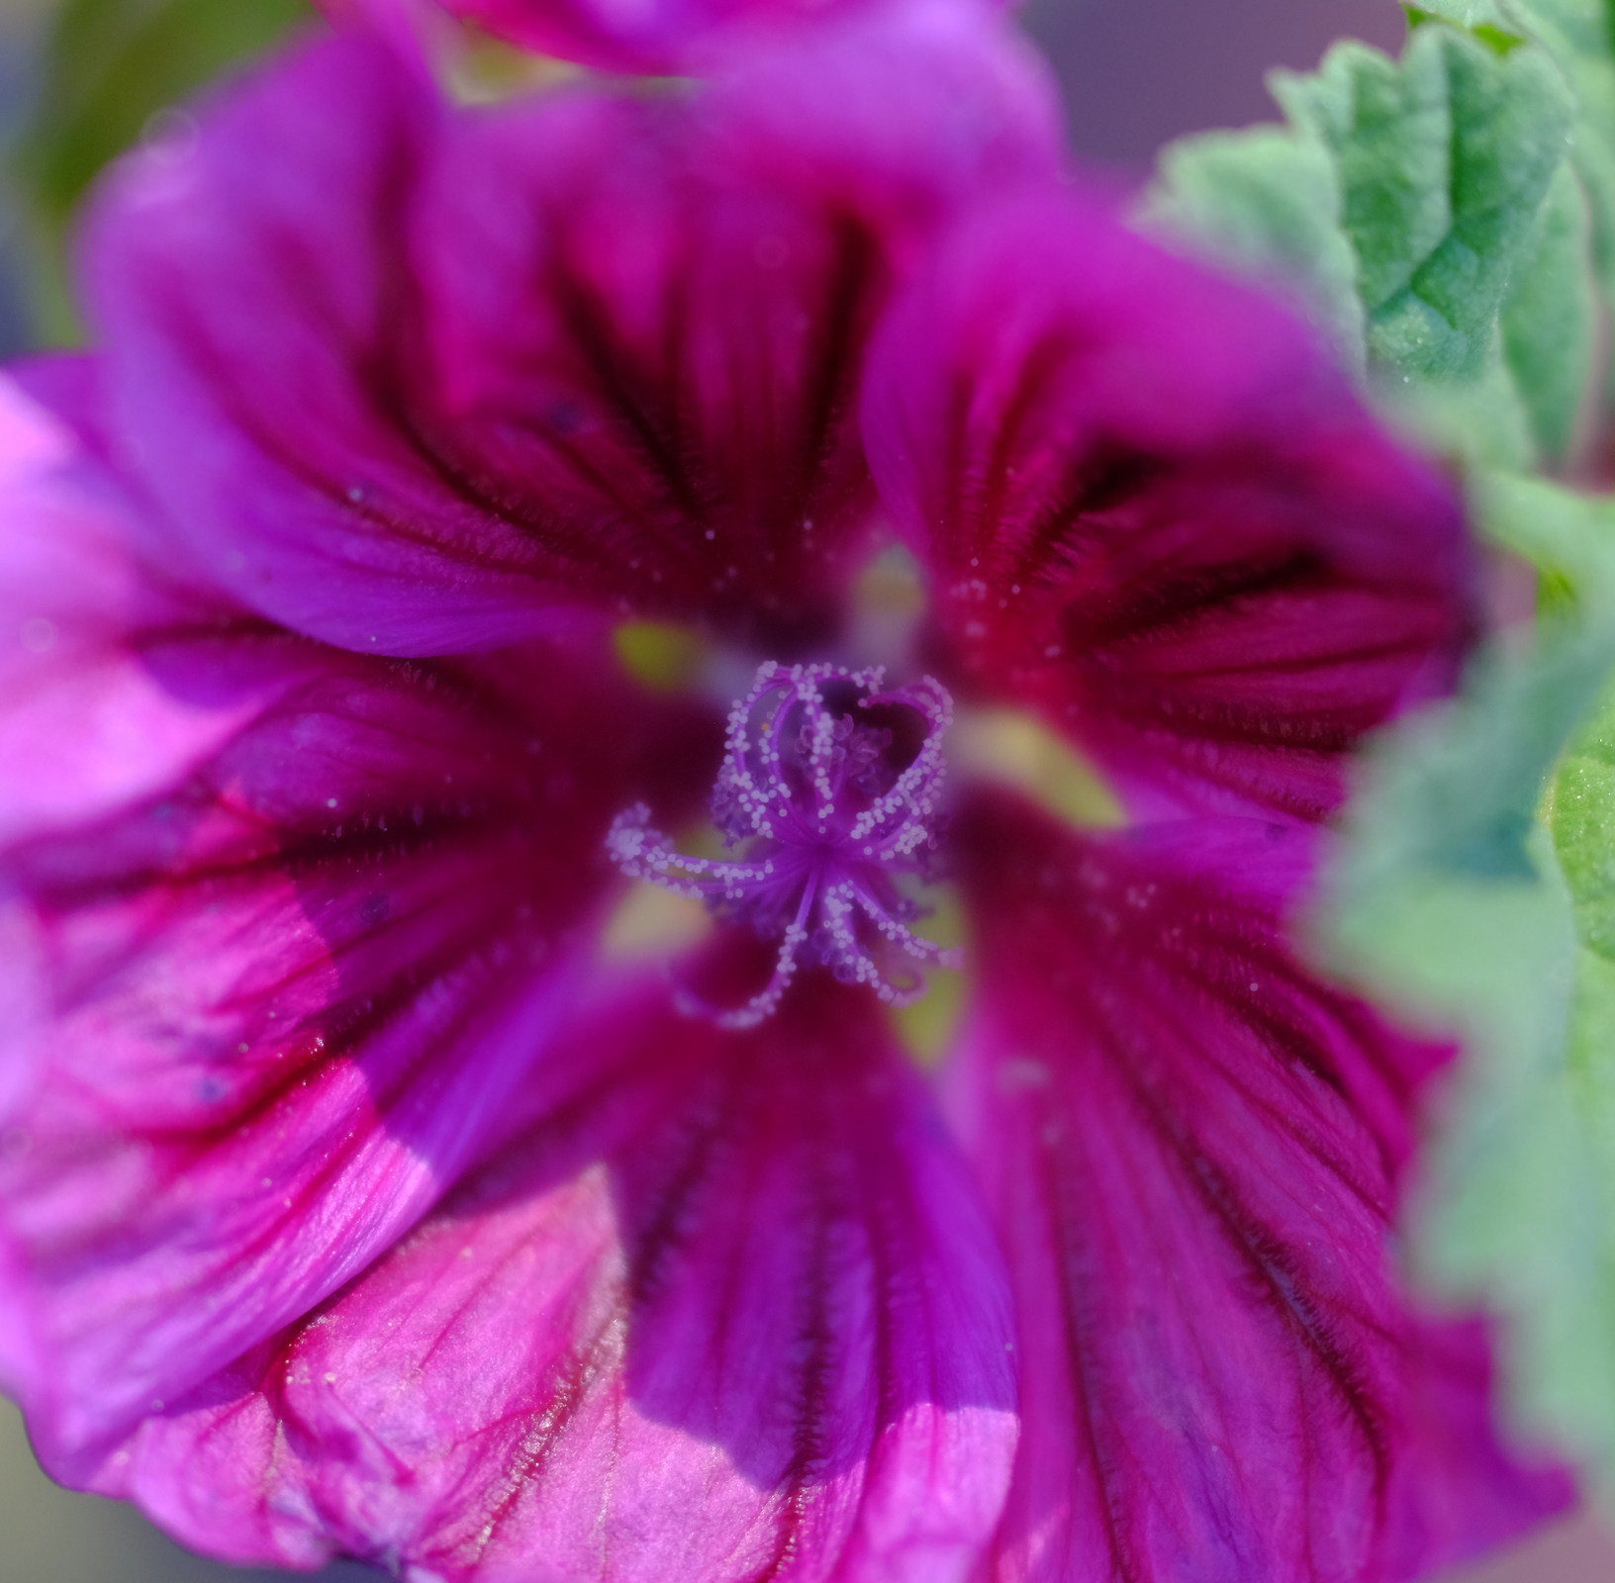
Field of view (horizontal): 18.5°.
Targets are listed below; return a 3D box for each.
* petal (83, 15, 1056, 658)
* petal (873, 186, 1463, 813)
[{"bbox_3d":[-0.008,-0.015,0.166,0.031,0.021,0.010,-8,36,6],"label":"petal"},{"bbox_3d":[0.012,-0.010,0.167,0.020,0.020,0.010,44,43,1],"label":"petal"}]

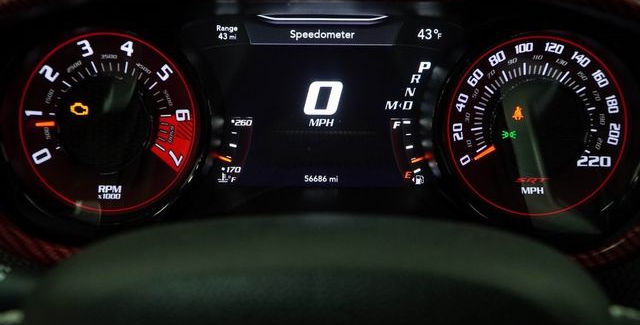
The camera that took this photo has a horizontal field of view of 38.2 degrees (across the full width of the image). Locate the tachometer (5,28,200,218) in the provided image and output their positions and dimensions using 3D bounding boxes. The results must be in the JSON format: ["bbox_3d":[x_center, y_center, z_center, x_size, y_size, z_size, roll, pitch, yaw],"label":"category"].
[{"bbox_3d":[-0.119,-0.020,0.510,0.103,0.102,0.030,0,3,1],"label":"tachometer"}]

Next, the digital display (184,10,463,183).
[{"bbox_3d":[0.001,-0.034,0.510,0.153,0.096,0.020,0,3,1],"label":"digital display"}]

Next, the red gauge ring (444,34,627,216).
[{"bbox_3d":[0.119,-0.021,0.510,0.100,0.100,0.030,0,3,1],"label":"red gauge ring"}]

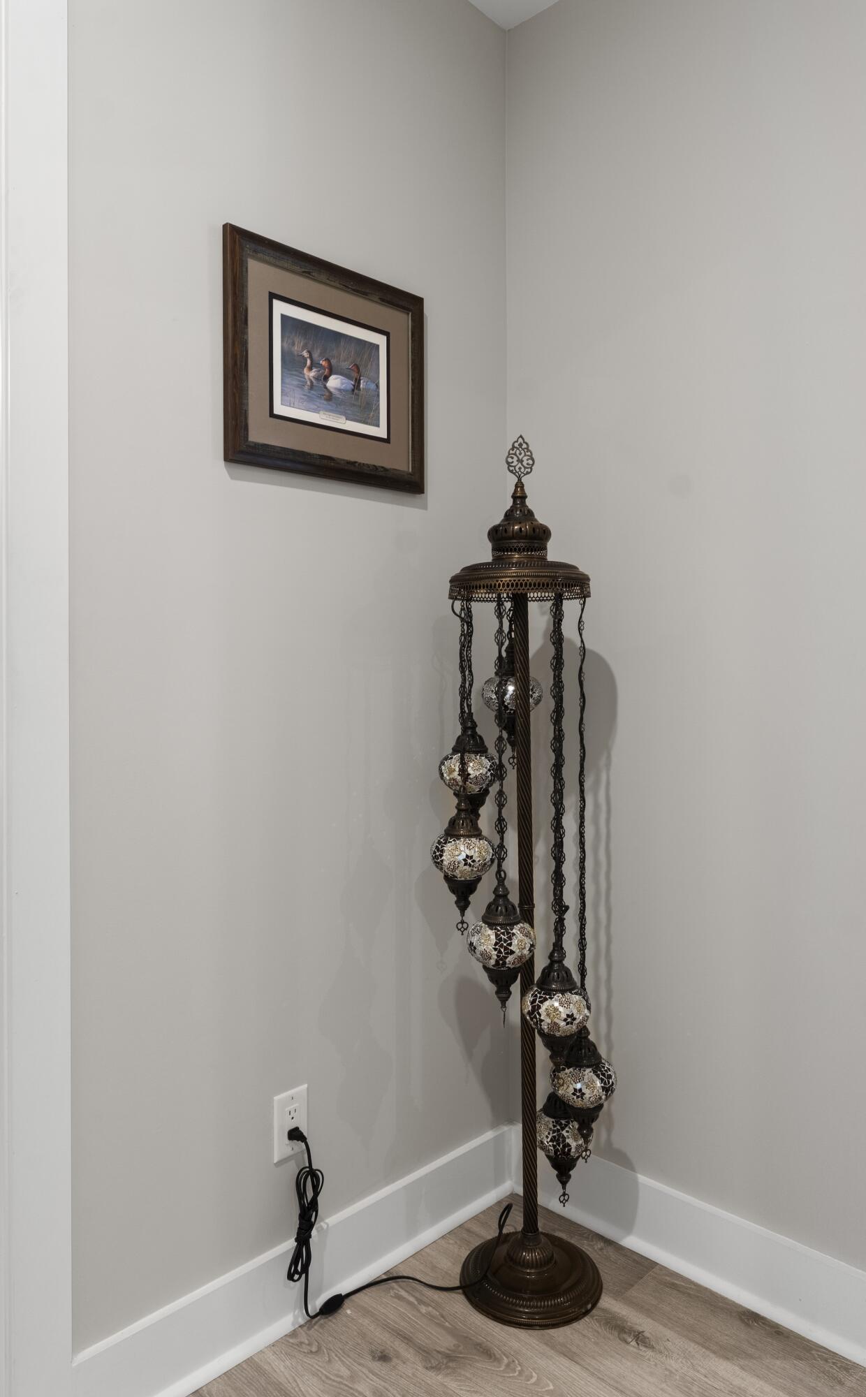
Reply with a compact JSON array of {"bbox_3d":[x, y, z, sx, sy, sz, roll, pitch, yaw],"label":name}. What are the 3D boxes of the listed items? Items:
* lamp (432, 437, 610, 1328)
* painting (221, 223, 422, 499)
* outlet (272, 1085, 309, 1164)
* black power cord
[{"bbox_3d":[0.180,0.320,1.725,0.345,1.670,0.345,0,1,0],"label":"lamp"},{"bbox_3d":[-0.195,-0.650,1.740,0.485,0.415,0.025,-1,1,-44],"label":"painting"},{"bbox_3d":[-0.265,0.798,1.635,0.078,0.122,0.014,-1,1,-45],"label":"outlet"},{"bbox_3d":[-0.029,1.001,1.756,0.480,0.360,0.190,-1,1,-44],"label":"black power cord"}]

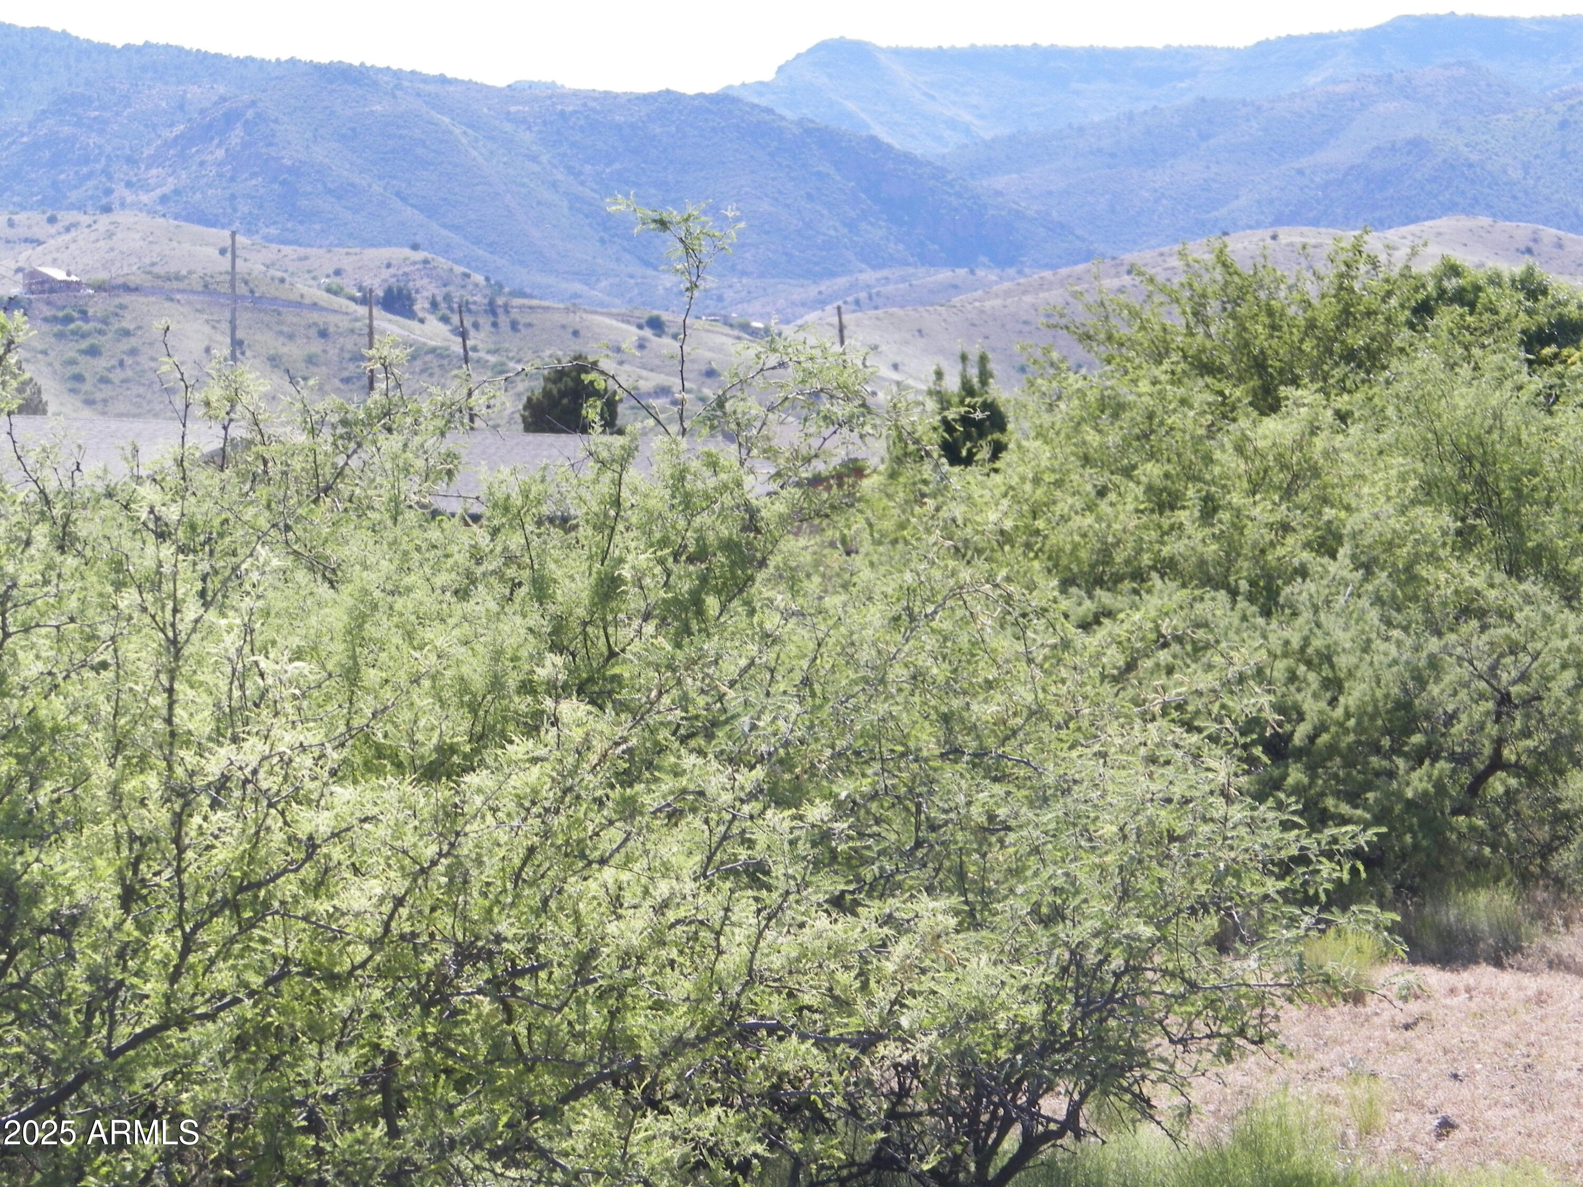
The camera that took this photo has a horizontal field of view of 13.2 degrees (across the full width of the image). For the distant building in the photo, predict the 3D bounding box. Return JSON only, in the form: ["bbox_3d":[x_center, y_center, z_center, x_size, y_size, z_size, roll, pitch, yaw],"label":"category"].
[{"bbox_3d":[-187.730,-79.820,1750.000,12.500,7.200,12.000,0,0,25],"label":"distant building"}]

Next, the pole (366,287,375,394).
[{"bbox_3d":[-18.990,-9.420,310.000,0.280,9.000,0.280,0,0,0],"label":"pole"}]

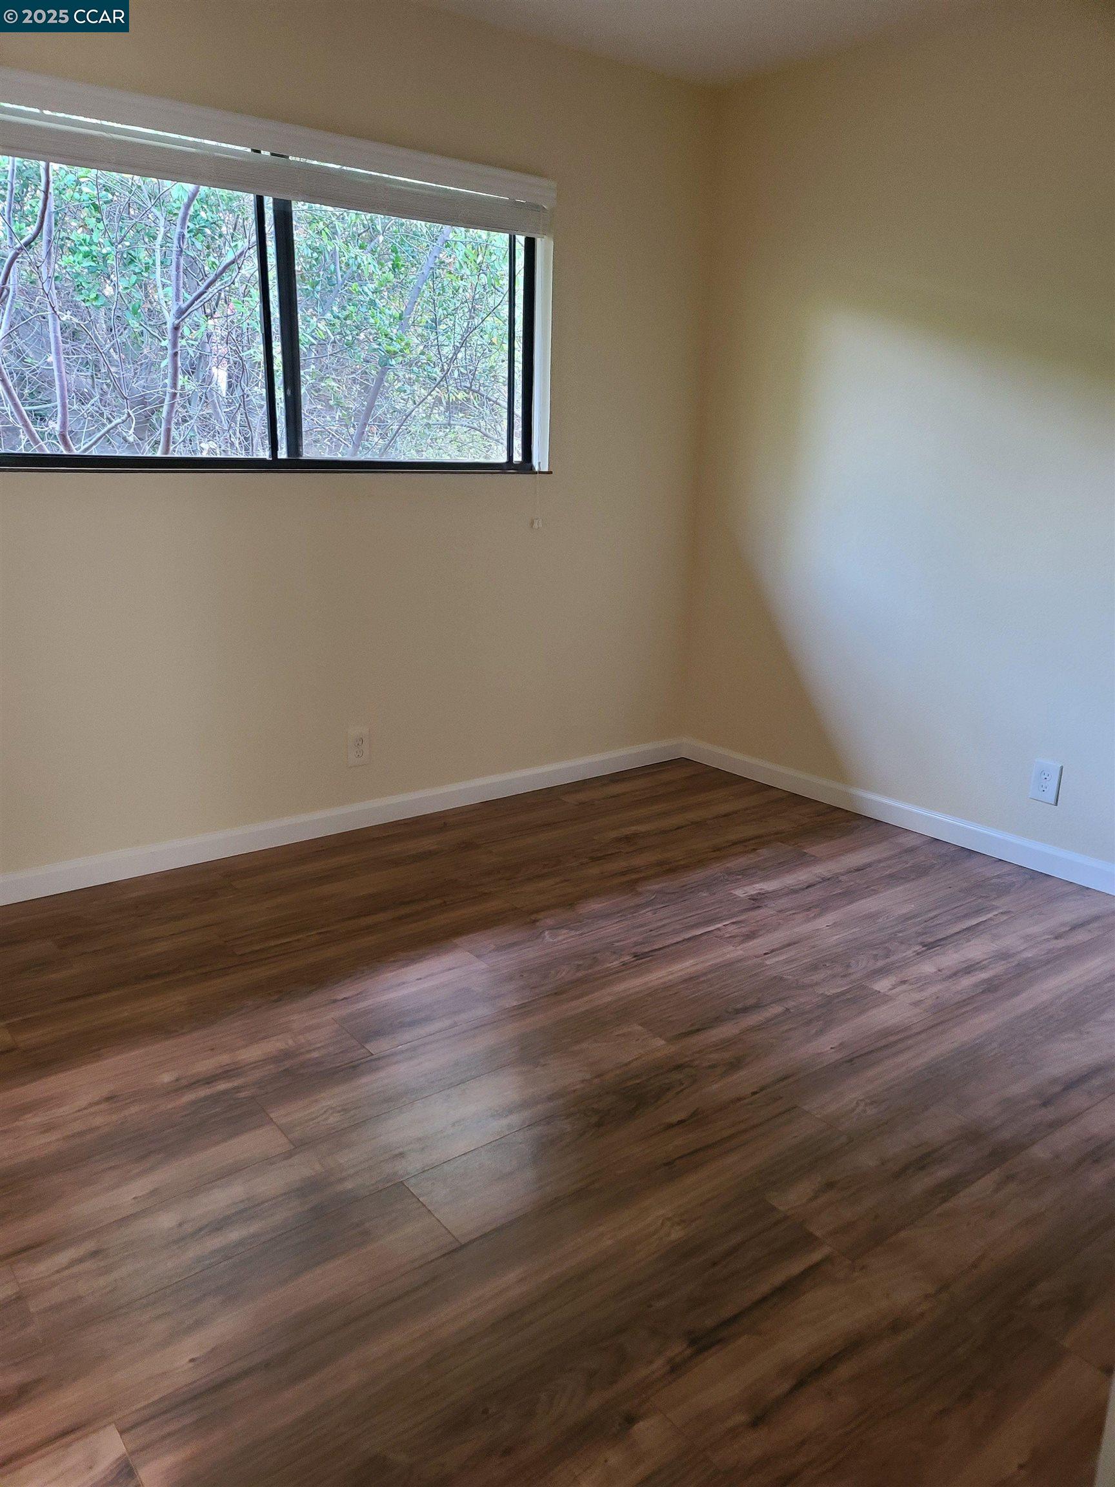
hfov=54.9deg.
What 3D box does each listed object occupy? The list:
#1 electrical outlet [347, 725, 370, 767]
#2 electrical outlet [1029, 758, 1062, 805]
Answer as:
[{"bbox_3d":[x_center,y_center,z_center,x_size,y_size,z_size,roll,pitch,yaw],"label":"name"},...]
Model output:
[{"bbox_3d":[-0.643,0.012,3.473,0.077,0.121,0.009,-11,19,-36],"label":"electrical outlet"},{"bbox_3d":[1.451,0.116,3.188,0.009,0.121,0.077,-11,19,-36],"label":"electrical outlet"}]

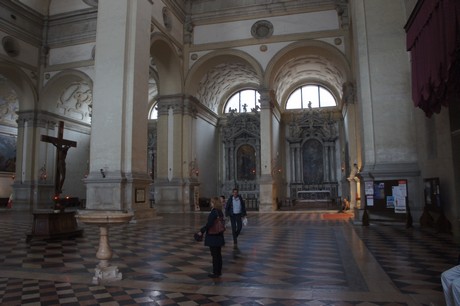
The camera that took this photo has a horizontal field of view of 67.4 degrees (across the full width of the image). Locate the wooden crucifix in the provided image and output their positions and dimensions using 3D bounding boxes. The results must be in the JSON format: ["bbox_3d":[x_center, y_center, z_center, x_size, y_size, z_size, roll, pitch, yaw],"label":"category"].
[{"bbox_3d":[-6.327,0.235,12.900,0.380,2.880,1.820,-2,-6,15],"label":"wooden crucifix"}]

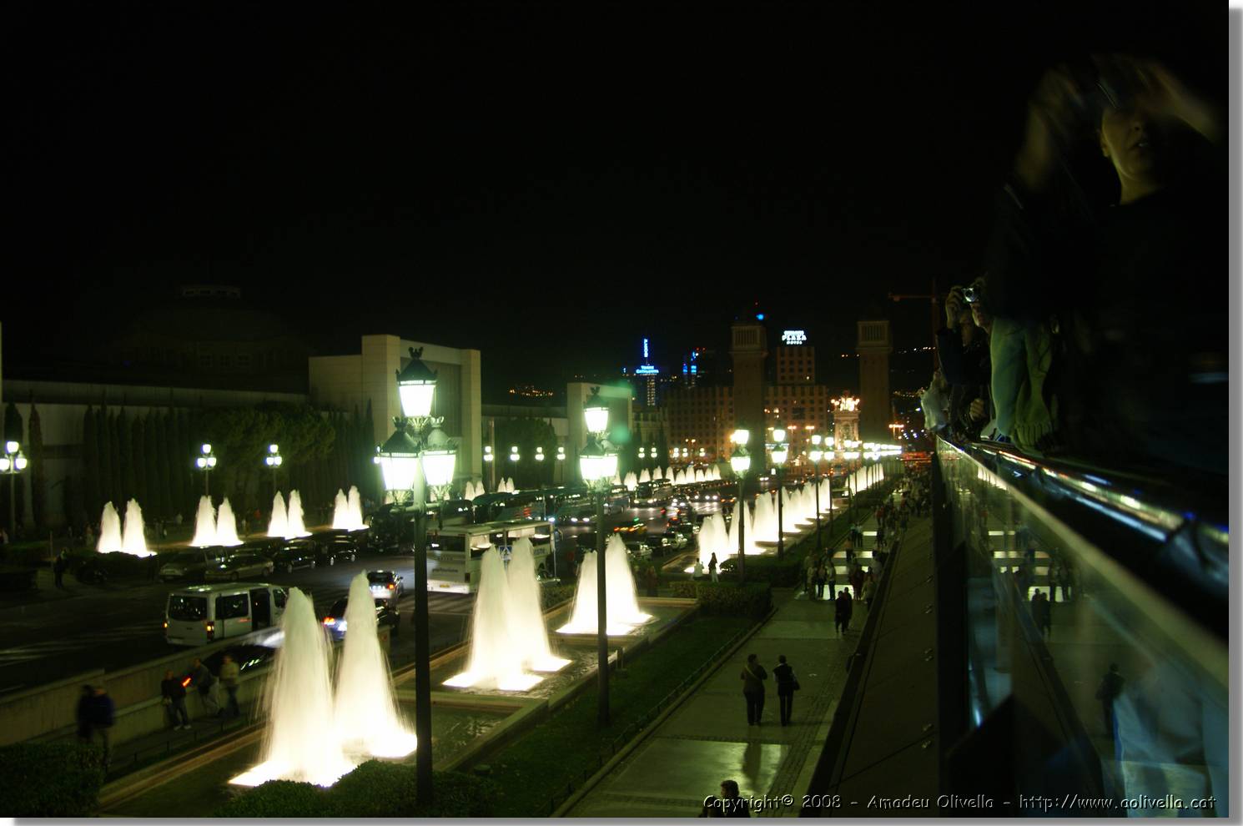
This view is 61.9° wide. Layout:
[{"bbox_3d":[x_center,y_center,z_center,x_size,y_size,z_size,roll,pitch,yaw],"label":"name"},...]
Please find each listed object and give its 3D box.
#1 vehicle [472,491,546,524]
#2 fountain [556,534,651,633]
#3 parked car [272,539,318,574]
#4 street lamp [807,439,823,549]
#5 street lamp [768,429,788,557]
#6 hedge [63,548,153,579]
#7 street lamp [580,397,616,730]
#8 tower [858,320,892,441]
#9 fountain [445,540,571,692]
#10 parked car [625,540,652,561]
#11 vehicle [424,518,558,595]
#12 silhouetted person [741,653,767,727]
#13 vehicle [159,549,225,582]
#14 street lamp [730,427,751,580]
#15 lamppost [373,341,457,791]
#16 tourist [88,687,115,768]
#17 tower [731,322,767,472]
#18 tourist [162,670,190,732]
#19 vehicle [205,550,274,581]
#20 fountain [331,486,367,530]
[{"bbox_3d":[-9.925,8.976,93.943,2.550,3.500,12.000,-2,-3,16],"label":"vehicle"},{"bbox_3d":[-0.727,6.840,42.547,2.600,3.500,4.900,-2,-2,16],"label":"fountain"},{"bbox_3d":[-20.455,8.960,64.166,1.780,1.550,4.300,-1,-2,16],"label":"parked car"},{"bbox_3d":[13.964,5.592,73.525,0.540,8.050,1.600,-1,-1,16],"label":"street lamp"},{"bbox_3d":[8.079,4.388,53.300,0.620,8.000,1.800,-1,-1,17],"label":"street lamp"},{"bbox_3d":[-29.967,8.667,60.518,4.600,1.300,2.300,-2,-2,16],"label":"hedge"},{"bbox_3d":[-0.453,3.406,24.511,0.540,8.006,1.600,-1,-1,16],"label":"street lamp"},{"bbox_3d":[67.823,-7.262,278.000,8.400,47.500,8.400,-1,-2,16],"label":"tower"},{"bbox_3d":[-3.360,5.839,31.080,2.350,3.900,4.200,-1,-1,17],"label":"fountain"},{"bbox_3d":[0.706,7.961,58.500,1.750,1.450,4.200,-1,-2,16],"label":"parked car"},{"bbox_3d":[-8.028,8.820,65.146,2.550,3.500,12.600,-2,-2,16],"label":"vehicle"},{"bbox_3d":[3.102,6.518,24.464,0.600,1.690,0.380,-1,-1,16],"label":"silhouetted person"},{"bbox_3d":[-21.980,8.014,54.200,1.760,1.480,4.300,-1,-2,16],"label":"vehicle"},{"bbox_3d":[5.067,4.298,43.861,0.680,8.200,1.600,-1,-1,17],"label":"street lamp"},{"bbox_3d":[-3.126,2.907,16.200,0.620,7.900,1.800,-1,-1,17],"label":"lamppost"},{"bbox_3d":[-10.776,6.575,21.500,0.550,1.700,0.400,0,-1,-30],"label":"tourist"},{"bbox_3d":[32.201,-5.551,263.330,8.200,44.000,8.200,-1,-1,17],"label":"tower"},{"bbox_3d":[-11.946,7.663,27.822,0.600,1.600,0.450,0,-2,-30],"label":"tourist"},{"bbox_3d":[-21.896,8.583,59.165,1.760,1.520,4.450,-1,-2,16],"label":"vehicle"},{"bbox_3d":[-25.770,9.020,98.290,1.700,3.950,4.000,-1,-1,16],"label":"fountain"}]

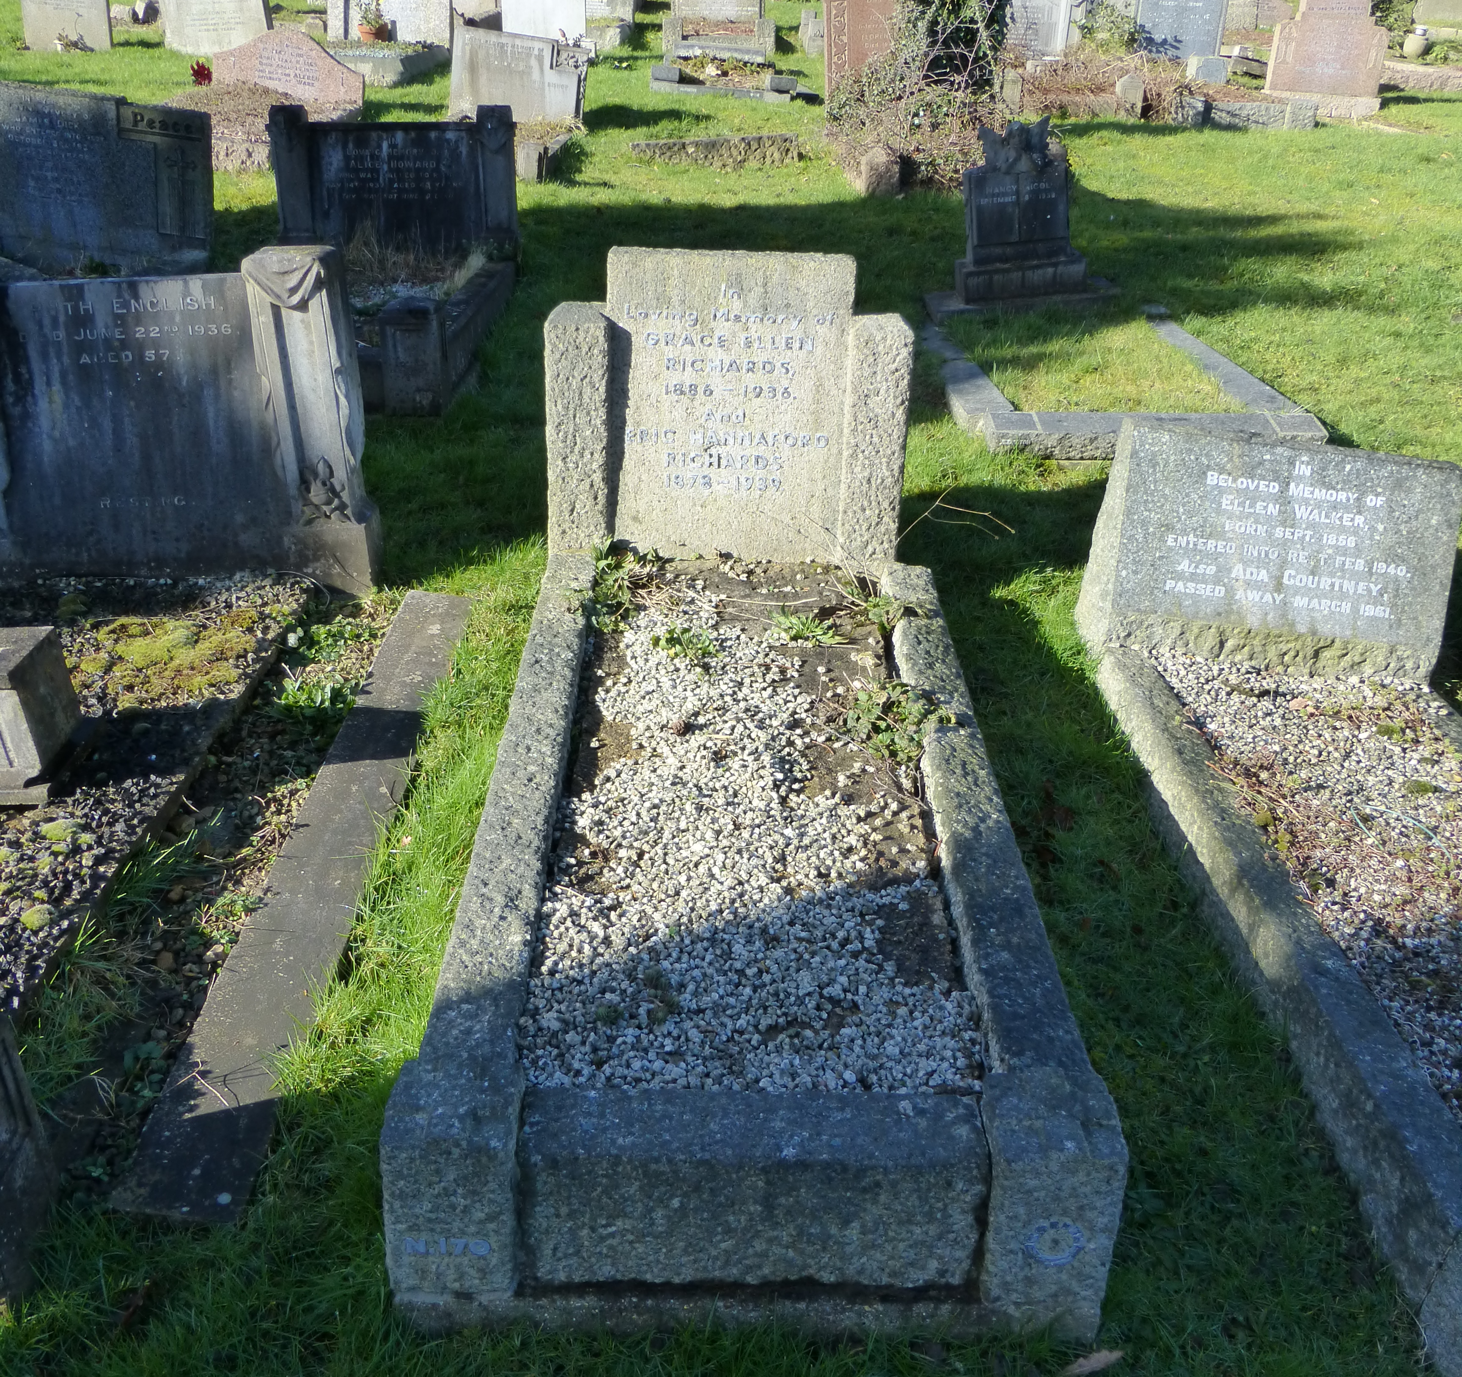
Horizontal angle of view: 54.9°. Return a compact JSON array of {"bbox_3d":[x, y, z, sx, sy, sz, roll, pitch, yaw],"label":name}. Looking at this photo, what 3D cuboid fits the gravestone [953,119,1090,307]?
[{"bbox_3d":[1.097,-1.816,5.304,0.450,0.635,0.200,-8,30,-3],"label":"gravestone"}]

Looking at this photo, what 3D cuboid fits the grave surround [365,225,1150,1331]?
[{"bbox_3d":[0.024,-0.041,2.285,0.864,0.958,1.776,1,30,-1],"label":"grave surround"}]

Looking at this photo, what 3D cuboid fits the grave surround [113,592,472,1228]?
[{"bbox_3d":[-0.716,0.274,2.662,0.165,0.110,1.850,1,30,0],"label":"grave surround"}]

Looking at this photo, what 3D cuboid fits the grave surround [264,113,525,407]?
[{"bbox_3d":[-1.375,-1.641,5.098,1.045,0.710,1.740,1,30,0],"label":"grave surround"}]

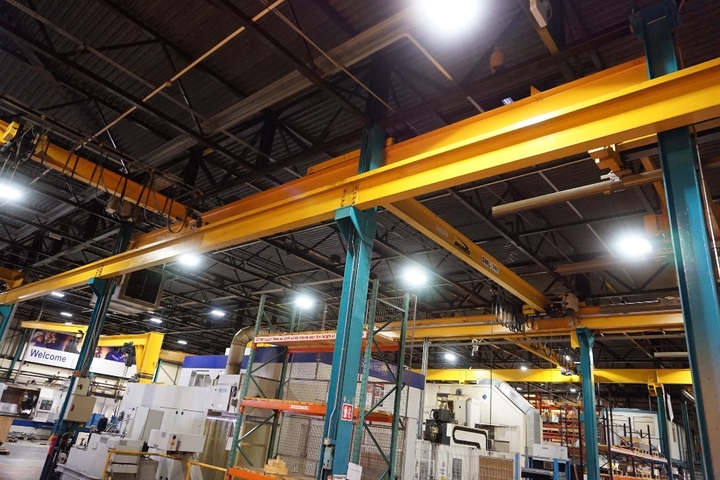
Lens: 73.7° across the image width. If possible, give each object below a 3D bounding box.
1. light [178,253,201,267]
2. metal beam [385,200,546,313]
[{"bbox_3d":[-5.513,0.630,15.520,0.320,0.110,0.620,-12,-29,39],"label":"light"},{"bbox_3d":[2.899,0.510,11.077,0.182,0.413,9.112,-12,-29,39],"label":"metal beam"}]

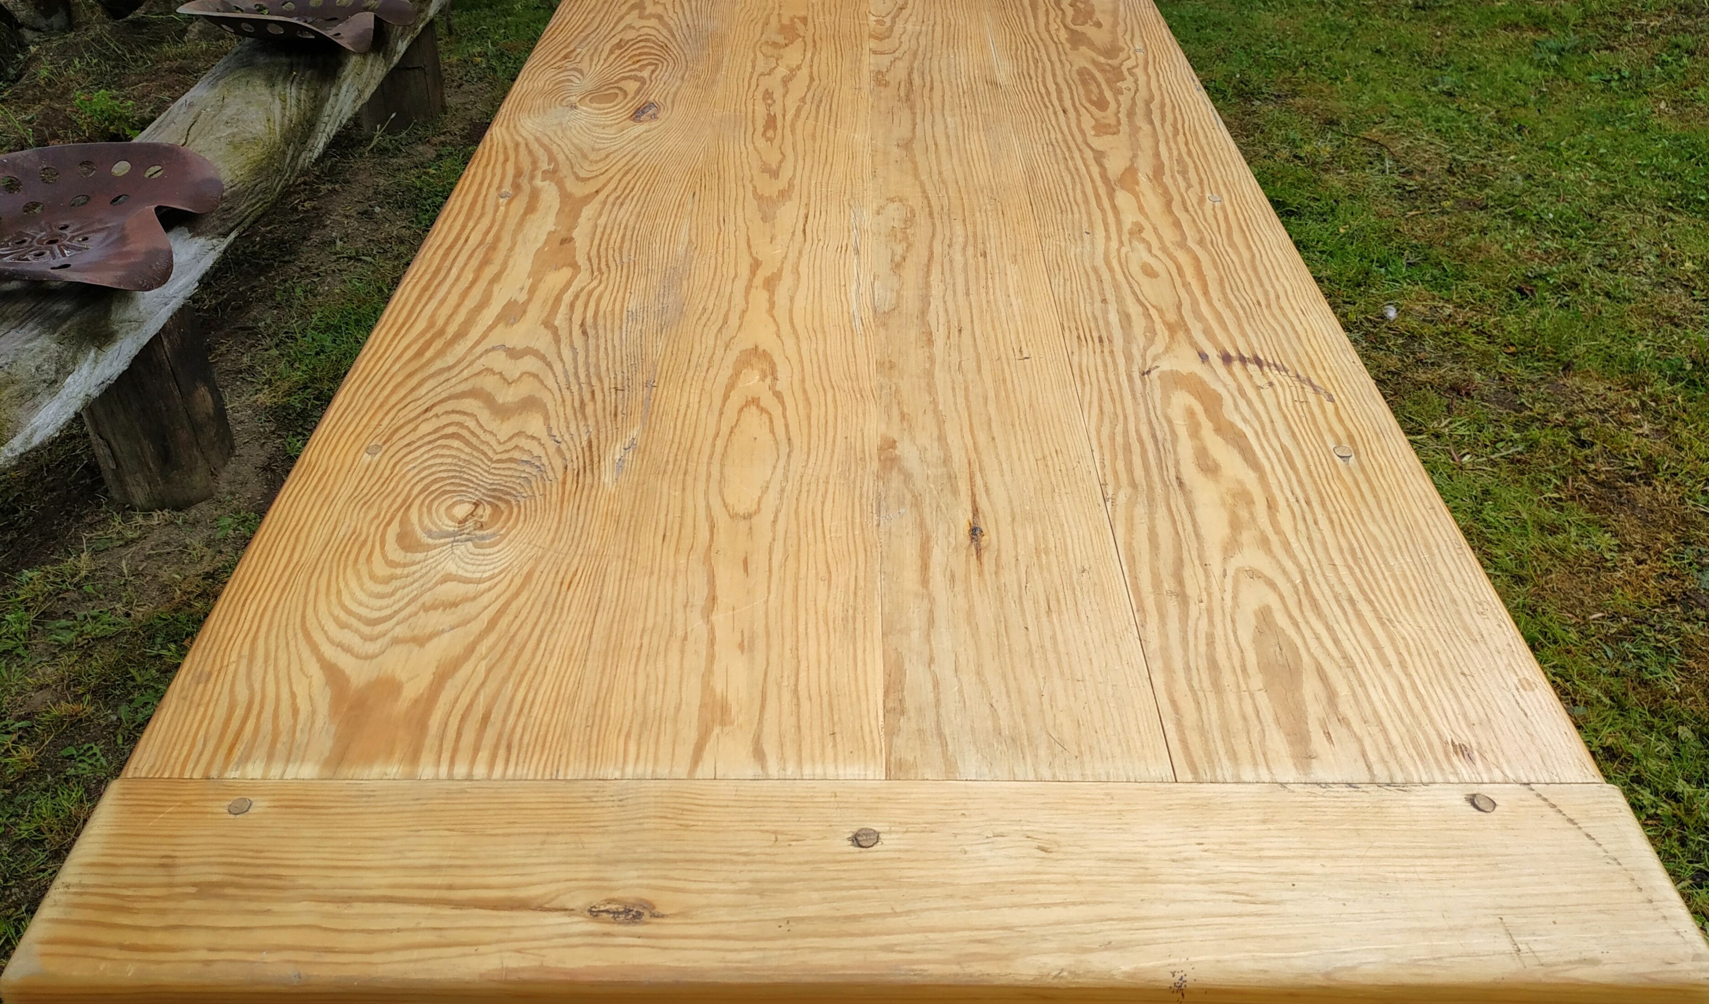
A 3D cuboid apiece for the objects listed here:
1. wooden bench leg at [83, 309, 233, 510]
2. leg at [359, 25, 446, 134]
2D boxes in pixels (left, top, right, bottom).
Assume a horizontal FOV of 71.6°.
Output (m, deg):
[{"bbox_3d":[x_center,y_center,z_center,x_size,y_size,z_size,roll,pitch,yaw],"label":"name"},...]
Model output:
[{"bbox_3d":[-1.183,-0.162,2.003,0.210,0.310,0.210,6,41,-5],"label":"wooden bench leg"},{"bbox_3d":[-1.227,-1.172,3.175,0.217,0.305,0.217,3,41,-3],"label":"leg"}]

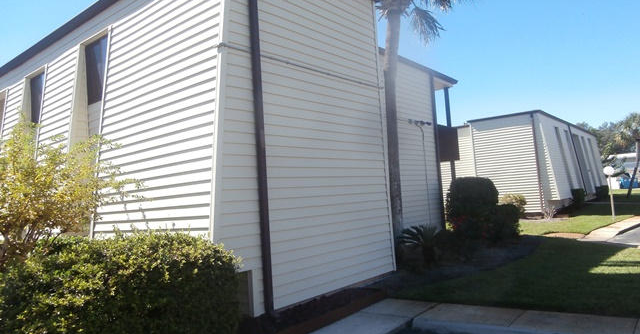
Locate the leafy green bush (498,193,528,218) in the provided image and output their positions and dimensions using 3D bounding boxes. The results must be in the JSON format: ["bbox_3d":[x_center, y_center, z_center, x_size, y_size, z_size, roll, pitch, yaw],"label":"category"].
[{"bbox_3d":[10.152,2.057,23.400,1.450,1.300,1.400,-7,-5,39],"label":"leafy green bush"}]

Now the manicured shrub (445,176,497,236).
[{"bbox_3d":[5.284,1.421,15.375,1.750,2.050,1.750,-7,-5,39],"label":"manicured shrub"}]

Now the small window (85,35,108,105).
[{"bbox_3d":[-4.364,-1.948,8.839,1.260,1.240,0.120,-7,-5,39],"label":"small window"}]

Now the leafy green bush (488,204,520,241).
[{"bbox_3d":[5.894,1.773,14.175,1.080,1.200,1.080,-7,-5,39],"label":"leafy green bush"}]

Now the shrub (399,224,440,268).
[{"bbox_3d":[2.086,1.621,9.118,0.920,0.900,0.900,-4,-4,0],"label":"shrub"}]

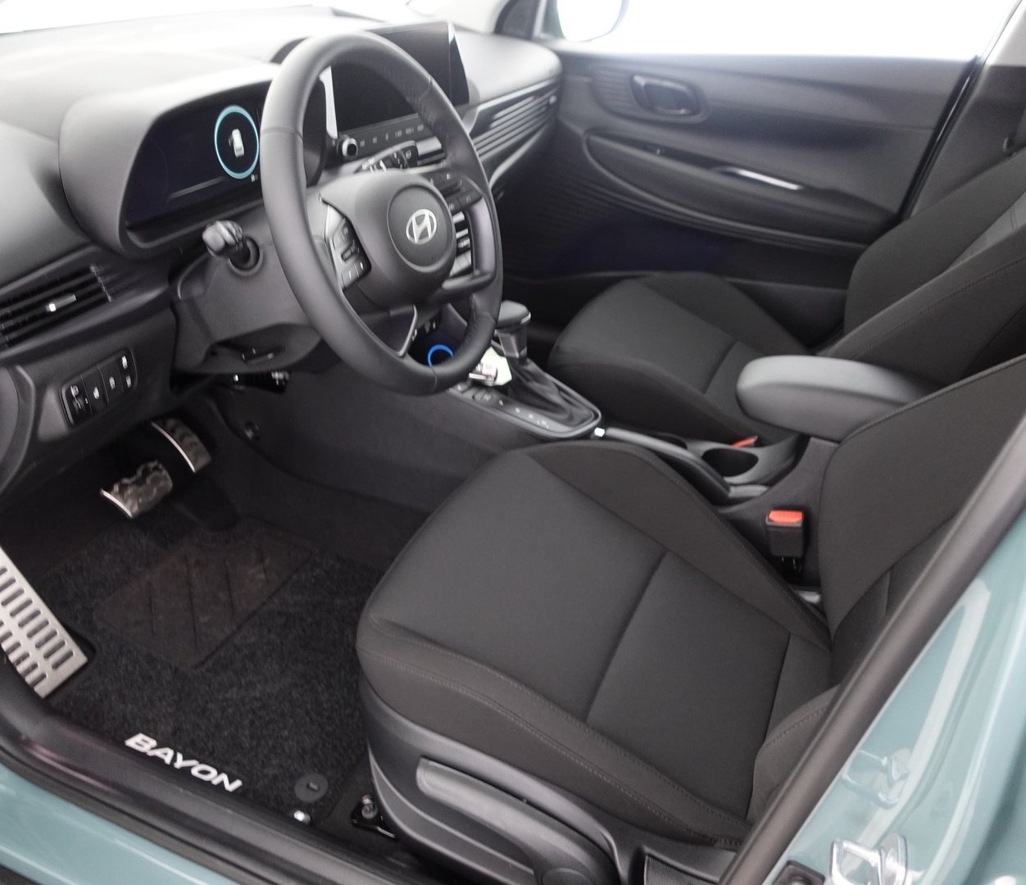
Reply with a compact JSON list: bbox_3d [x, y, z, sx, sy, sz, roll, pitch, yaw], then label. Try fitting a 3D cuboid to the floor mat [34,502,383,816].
[{"bbox_3d":[-0.392,0.261,1.253,0.560,0.050,0.470,19,33,16],"label":"floor mat"}]

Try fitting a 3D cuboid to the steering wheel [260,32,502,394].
[{"bbox_3d":[-0.129,-0.230,0.921,0.115,0.372,0.372,-8,22,30],"label":"steering wheel"}]

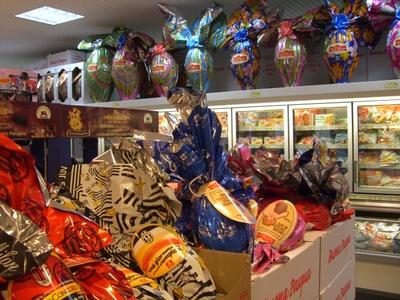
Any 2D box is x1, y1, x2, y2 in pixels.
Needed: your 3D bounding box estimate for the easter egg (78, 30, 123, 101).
[{"bbox_3d":[-1.353,-1.149,5.970,0.520,0.930,0.420,0,2,23],"label":"easter egg"}]

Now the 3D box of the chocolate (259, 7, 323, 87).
[{"bbox_3d":[0.978,-1.095,4.692,0.630,0.820,0.400,0,2,28],"label":"chocolate"}]

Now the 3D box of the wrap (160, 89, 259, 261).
[{"bbox_3d":[0.028,0.073,1.310,0.245,0.490,0.220,-12,-3,6],"label":"wrap"}]

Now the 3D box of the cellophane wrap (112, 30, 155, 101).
[{"bbox_3d":[-0.861,-1.094,5.686,0.500,0.880,0.420,0,2,23],"label":"cellophane wrap"}]

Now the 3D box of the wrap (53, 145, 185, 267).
[{"bbox_3d":[-0.199,0.156,1.130,0.290,0.300,0.220,-18,-12,1],"label":"wrap"}]

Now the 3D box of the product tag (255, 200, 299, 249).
[{"bbox_3d":[0.253,0.243,1.450,0.125,0.165,0.020,14,-20,18],"label":"product tag"}]

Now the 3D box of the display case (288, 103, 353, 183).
[{"bbox_3d":[1.426,-0.047,5.072,0.720,0.950,0.360,0,2,30],"label":"display case"}]

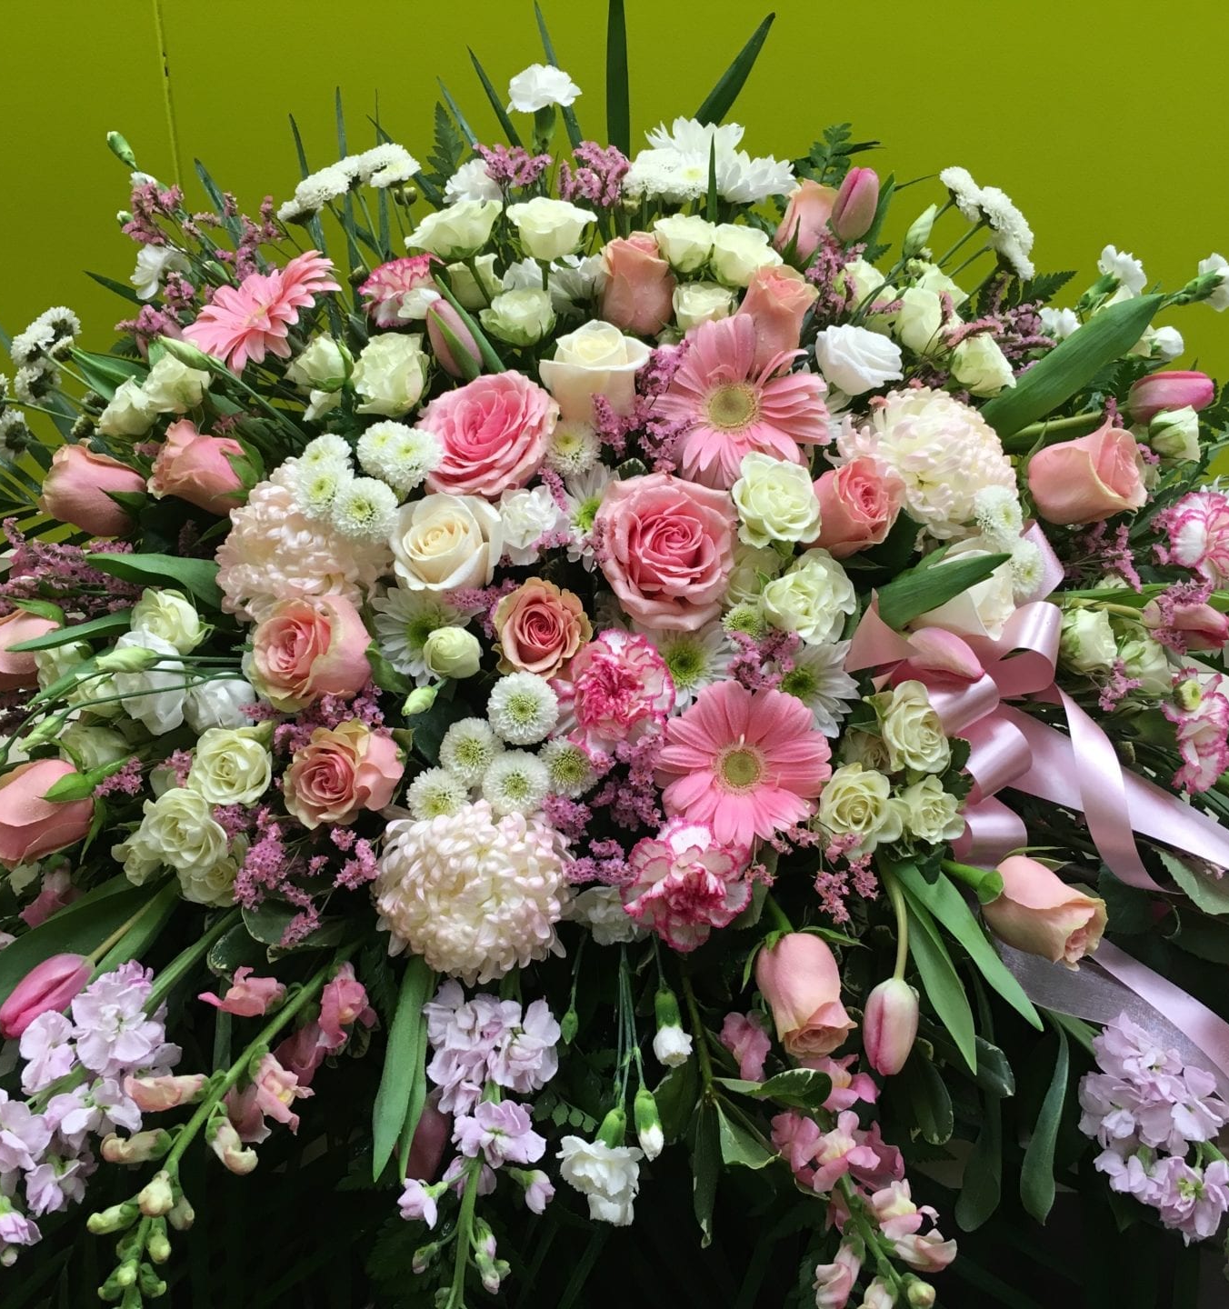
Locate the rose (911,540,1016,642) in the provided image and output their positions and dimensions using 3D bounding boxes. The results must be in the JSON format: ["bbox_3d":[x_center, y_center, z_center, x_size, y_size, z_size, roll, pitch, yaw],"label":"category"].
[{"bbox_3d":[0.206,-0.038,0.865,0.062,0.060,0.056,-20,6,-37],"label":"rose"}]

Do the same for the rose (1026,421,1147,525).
[{"bbox_3d":[0.300,-0.116,0.930,0.073,0.063,0.063,-7,0,22],"label":"rose"}]

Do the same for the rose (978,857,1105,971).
[{"bbox_3d":[0.243,0.145,0.825,0.072,0.051,0.051,34,0,12],"label":"rose"}]

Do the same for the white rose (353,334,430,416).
[{"bbox_3d":[-0.137,-0.172,0.900,0.049,0.041,0.049,-12,58,20],"label":"white rose"}]

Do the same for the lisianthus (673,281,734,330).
[{"bbox_3d":[0.054,-0.210,0.890,0.038,0.033,0.037,1,43,3],"label":"lisianthus"}]

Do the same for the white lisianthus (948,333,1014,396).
[{"bbox_3d":[0.232,-0.182,0.920,0.036,0.037,0.037,-28,3,24],"label":"white lisianthus"}]

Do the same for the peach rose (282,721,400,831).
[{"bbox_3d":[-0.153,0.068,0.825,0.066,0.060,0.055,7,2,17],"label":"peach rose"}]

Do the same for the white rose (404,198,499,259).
[{"bbox_3d":[-0.106,-0.280,0.965,0.058,0.038,0.050,-12,12,-3],"label":"white rose"}]

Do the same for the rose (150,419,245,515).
[{"bbox_3d":[-0.271,-0.122,0.955,0.060,0.058,0.058,19,0,-18],"label":"rose"}]

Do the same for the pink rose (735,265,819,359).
[{"bbox_3d":[0.097,-0.200,0.879,0.047,0.054,0.047,14,34,0],"label":"pink rose"}]

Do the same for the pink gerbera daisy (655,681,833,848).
[{"bbox_3d":[0.078,0.067,0.875,0.105,0.105,0.031,0,3,0],"label":"pink gerbera daisy"}]

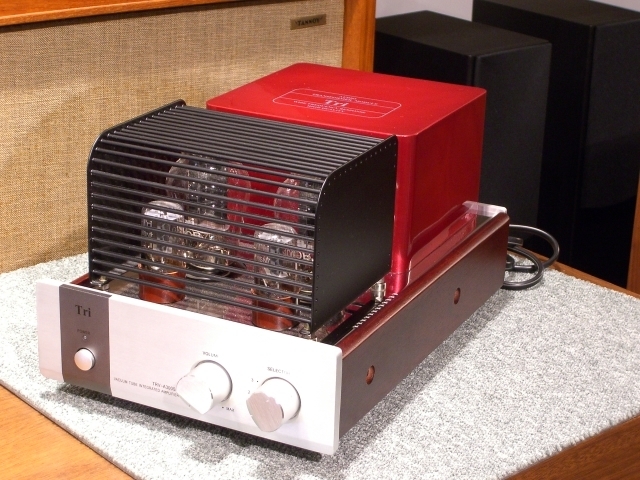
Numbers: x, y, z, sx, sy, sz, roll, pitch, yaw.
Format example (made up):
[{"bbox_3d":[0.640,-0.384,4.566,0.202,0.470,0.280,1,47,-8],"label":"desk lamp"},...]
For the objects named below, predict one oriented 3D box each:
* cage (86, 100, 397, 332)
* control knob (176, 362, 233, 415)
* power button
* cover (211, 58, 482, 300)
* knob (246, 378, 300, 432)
[{"bbox_3d":[-0.054,-0.023,1.055,0.178,0.109,0.129,12,23,24],"label":"cage"},{"bbox_3d":[-0.078,0.099,0.996,0.030,0.030,0.020,12,23,24],"label":"control knob"},{"bbox_3d":[-0.167,0.085,1.049,0.016,0.016,0.004,12,23,24],"label":"power button"},{"bbox_3d":[0.022,-0.064,1.203,0.174,0.107,0.167,12,23,24],"label":"cover"},{"bbox_3d":[-0.031,0.109,0.975,0.030,0.030,0.020,12,23,24],"label":"knob"}]

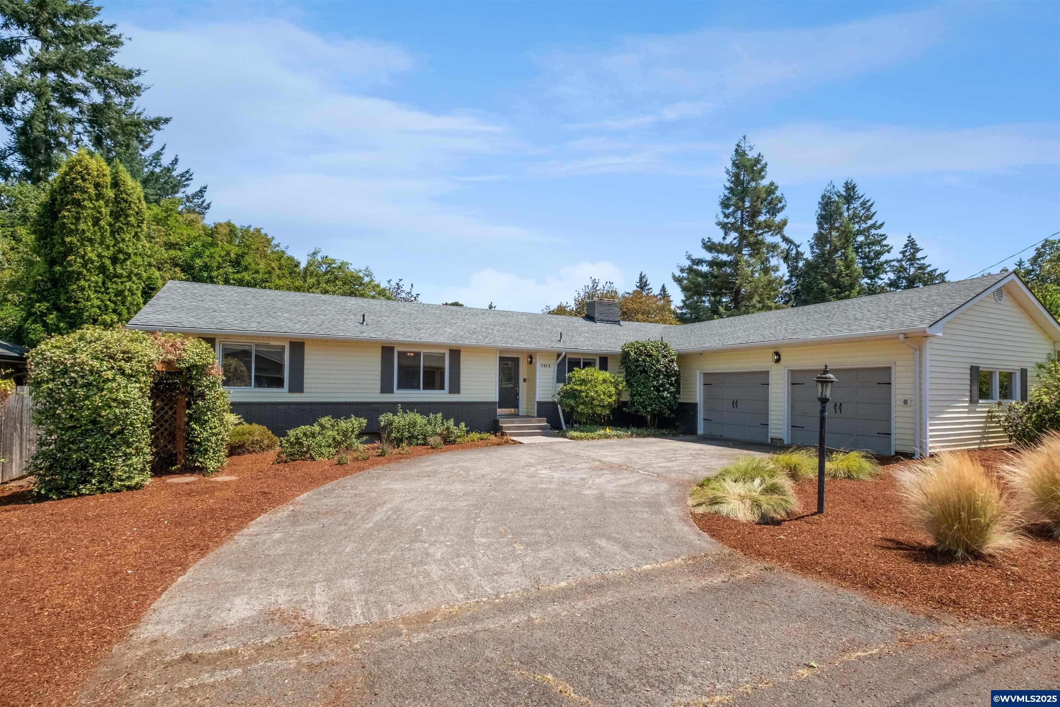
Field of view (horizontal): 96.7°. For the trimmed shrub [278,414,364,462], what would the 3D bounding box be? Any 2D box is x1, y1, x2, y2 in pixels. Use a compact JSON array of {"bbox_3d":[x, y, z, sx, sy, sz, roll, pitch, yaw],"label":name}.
[{"bbox_3d":[-4.730,1.870,10.700,1.900,0.930,1.550,2,-4,-26],"label":"trimmed shrub"}]

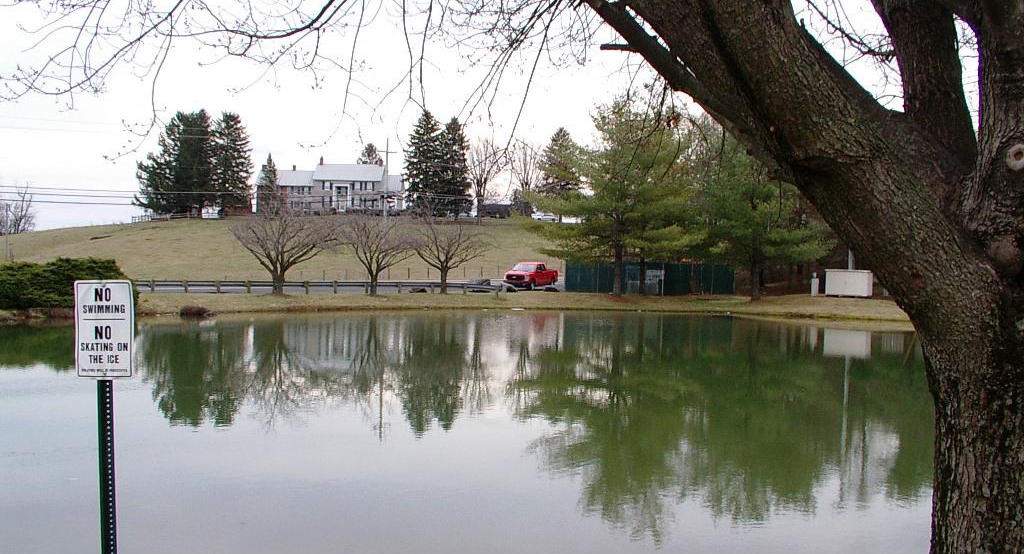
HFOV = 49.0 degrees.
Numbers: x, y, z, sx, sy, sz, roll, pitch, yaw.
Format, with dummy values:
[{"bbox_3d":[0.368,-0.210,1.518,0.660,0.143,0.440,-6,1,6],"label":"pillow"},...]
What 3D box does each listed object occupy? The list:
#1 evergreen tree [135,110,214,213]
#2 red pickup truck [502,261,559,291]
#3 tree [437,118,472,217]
[{"bbox_3d":[-52.985,-18.187,177.000,12.100,16.400,11.000,2,1,0],"label":"evergreen tree"},{"bbox_3d":[1.459,-0.178,80.000,2.030,1.950,5.750,2,3,22],"label":"red pickup truck"},{"bbox_3d":[-9.751,-18.898,194.000,6.300,17.300,6.300,2,1,0],"label":"tree"}]

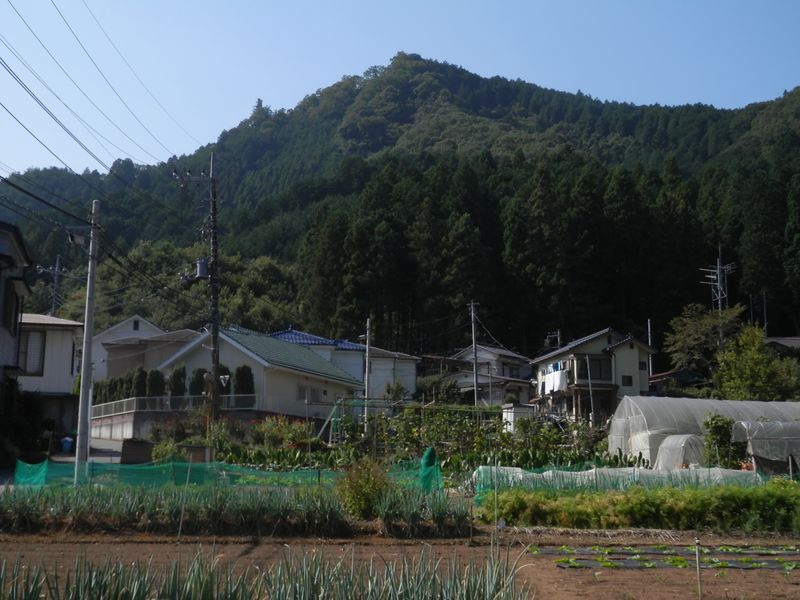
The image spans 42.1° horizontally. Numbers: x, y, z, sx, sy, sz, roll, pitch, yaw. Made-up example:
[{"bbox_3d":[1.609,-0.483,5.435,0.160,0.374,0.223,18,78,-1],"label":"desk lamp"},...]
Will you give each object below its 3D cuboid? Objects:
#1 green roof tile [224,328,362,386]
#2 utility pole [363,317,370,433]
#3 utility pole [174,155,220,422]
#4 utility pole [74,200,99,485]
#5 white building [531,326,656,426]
[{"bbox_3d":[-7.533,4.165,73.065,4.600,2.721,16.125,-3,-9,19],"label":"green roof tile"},{"bbox_3d":[-2.001,4.693,64.042,0.350,7.364,0.350,0,-9,0],"label":"utility pole"},{"bbox_3d":[-8.977,-0.509,46.122,1.950,12.310,0.700,0,-9,2],"label":"utility pole"},{"bbox_3d":[-9.074,1.187,30.168,0.360,8.372,0.360,0,-9,0],"label":"utility pole"},{"bbox_3d":[13.492,6.260,82.464,10.468,7.440,8.000,3,-9,-18],"label":"white building"}]

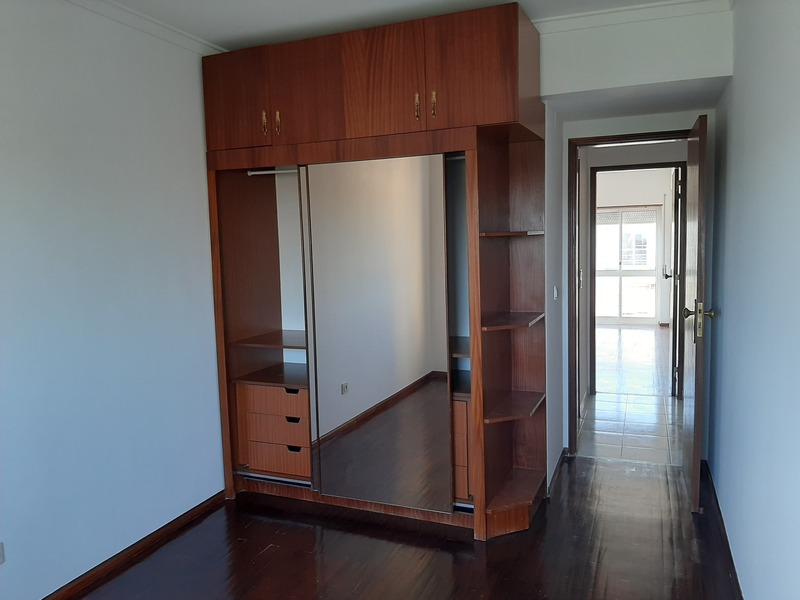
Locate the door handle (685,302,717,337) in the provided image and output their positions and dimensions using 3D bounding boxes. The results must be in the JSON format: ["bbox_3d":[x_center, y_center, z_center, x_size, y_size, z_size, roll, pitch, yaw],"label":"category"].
[{"bbox_3d":[1.521,0.105,3.164,0.150,0.190,0.080,1,6,21],"label":"door handle"}]

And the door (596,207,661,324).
[{"bbox_3d":[3.513,-0.534,9.899,1.150,1.880,0.090,1,6,21],"label":"door"}]

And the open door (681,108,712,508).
[{"bbox_3d":[1.623,0.066,3.449,0.040,2.000,0.700,1,6,21],"label":"open door"}]

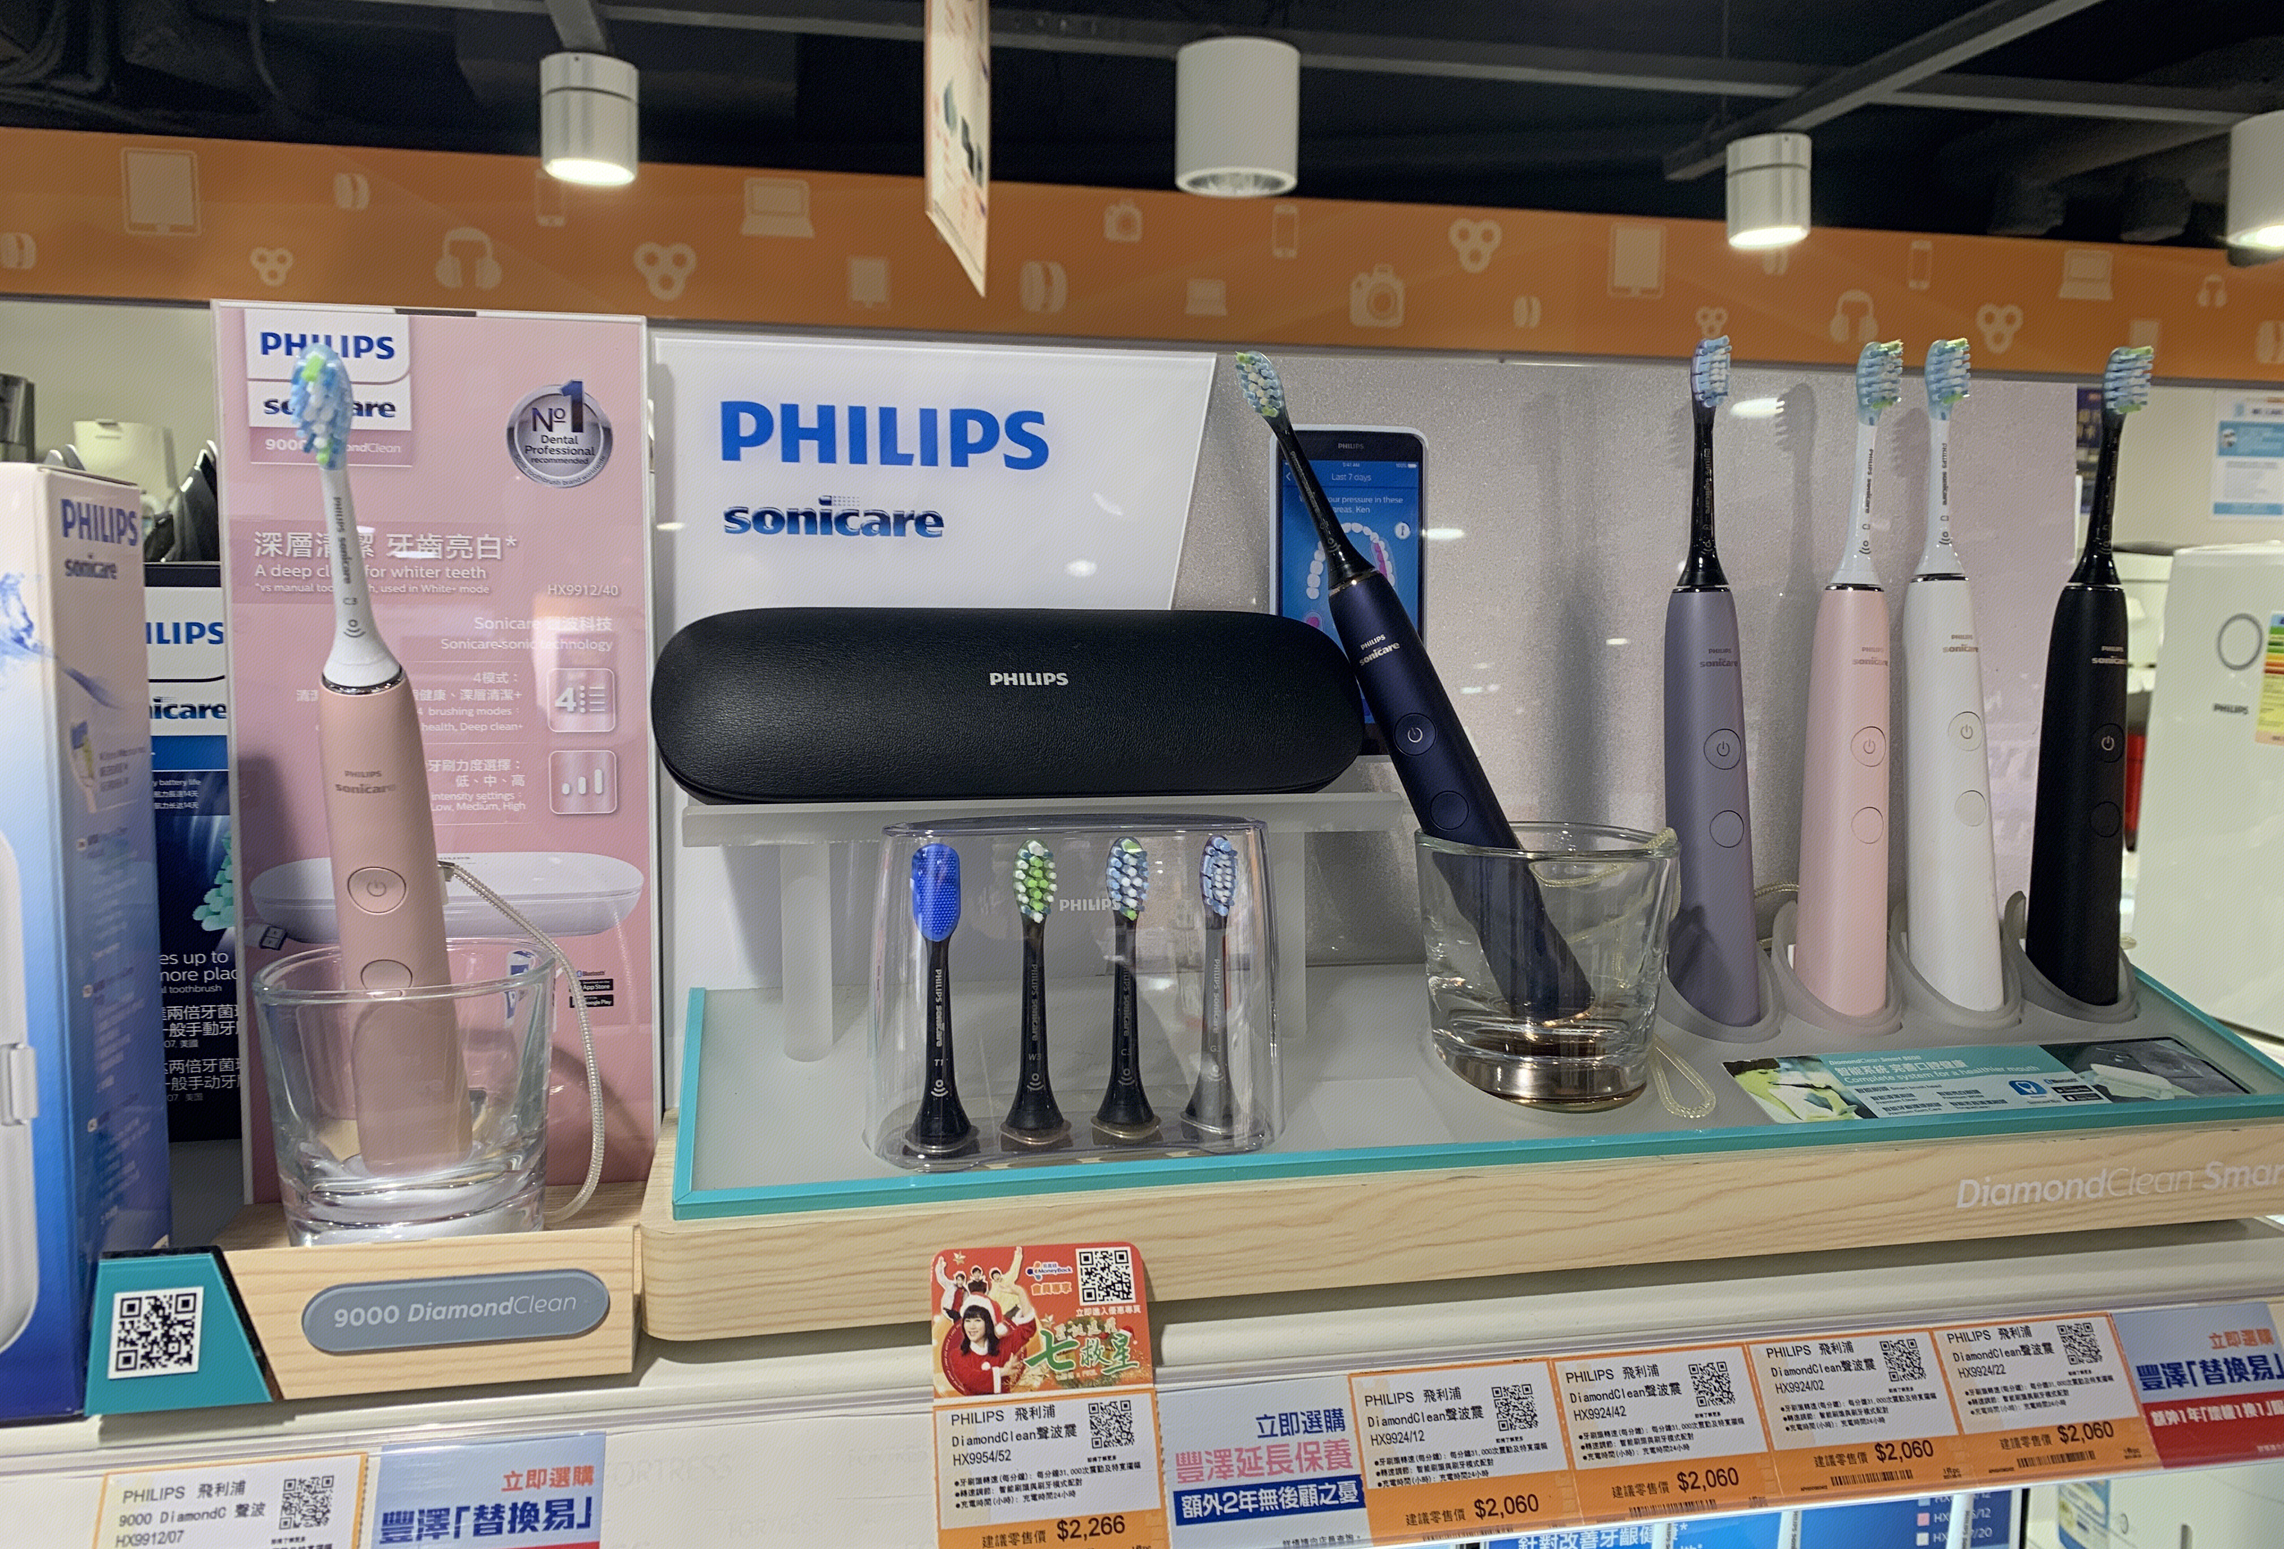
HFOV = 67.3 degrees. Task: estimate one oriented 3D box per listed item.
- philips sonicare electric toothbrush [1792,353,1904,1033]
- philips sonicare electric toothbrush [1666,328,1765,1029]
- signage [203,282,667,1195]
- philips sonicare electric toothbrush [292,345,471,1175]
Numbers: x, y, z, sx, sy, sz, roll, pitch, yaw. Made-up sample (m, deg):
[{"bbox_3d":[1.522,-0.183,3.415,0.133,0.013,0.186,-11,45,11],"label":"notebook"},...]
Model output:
[{"bbox_3d":[0.262,-0.031,0.628,0.032,0.249,0.033,-1,5,-13],"label":"philips sonicare electric toothbrush"},{"bbox_3d":[0.206,-0.030,0.618,0.032,0.248,0.033,-3,5,-10],"label":"philips sonicare electric toothbrush"},{"bbox_3d":[-0.214,-0.004,0.529,0.120,0.272,0.006,-1,5,-13],"label":"signage"},{"bbox_3d":[-0.202,0.009,0.457,0.032,0.248,0.033,3,27,-10],"label":"philips sonicare electric toothbrush"}]

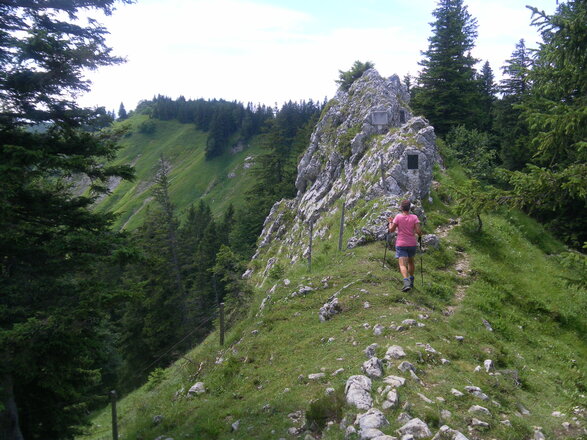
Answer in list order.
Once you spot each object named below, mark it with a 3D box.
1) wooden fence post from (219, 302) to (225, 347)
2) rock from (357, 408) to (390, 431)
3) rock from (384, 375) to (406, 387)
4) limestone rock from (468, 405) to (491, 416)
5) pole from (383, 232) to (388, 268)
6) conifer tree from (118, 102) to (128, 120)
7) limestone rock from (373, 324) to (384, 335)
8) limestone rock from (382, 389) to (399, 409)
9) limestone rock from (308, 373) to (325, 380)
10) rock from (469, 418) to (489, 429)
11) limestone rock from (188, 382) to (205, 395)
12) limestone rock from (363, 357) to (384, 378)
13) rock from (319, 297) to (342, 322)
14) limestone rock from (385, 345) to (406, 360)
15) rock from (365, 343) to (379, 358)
[{"bbox_3d":[-1.414,2.066,11.700,0.080,0.870,0.080,0,3,0],"label":"wooden fence post"},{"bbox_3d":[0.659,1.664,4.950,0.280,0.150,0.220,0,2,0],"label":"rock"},{"bbox_3d":[0.992,1.574,5.800,0.205,0.090,0.150,0,2,0],"label":"rock"},{"bbox_3d":[1.619,1.653,5.150,0.190,0.080,0.130,0,2,0],"label":"limestone rock"},{"bbox_3d":[1.751,0.478,11.175,0.045,0.966,0.045,4,9,0],"label":"pole"},{"bbox_3d":[-91.675,-58.510,320.000,5.000,9.600,5.000,0,3,0],"label":"conifer tree"},{"bbox_3d":[1.098,1.406,7.600,0.135,0.125,0.125,0,3,0],"label":"limestone rock"},{"bbox_3d":[0.875,1.614,5.350,0.135,0.130,0.160,0,2,0],"label":"limestone rock"},{"bbox_3d":[0.242,1.648,6.250,0.165,0.065,0.110,0,2,0],"label":"limestone rock"},{"bbox_3d":[1.547,1.698,4.950,0.165,0.070,0.120,0,2,0],"label":"rock"},{"bbox_3d":[-1.242,2.158,7.600,0.220,0.140,0.180,0,2,0],"label":"limestone rock"},{"bbox_3d":[0.789,1.452,5.850,0.200,0.170,0.170,0,3,0],"label":"limestone rock"},{"bbox_3d":[0.555,1.342,8.900,0.345,0.280,0.300,0,2,0],"label":"rock"},{"bbox_3d":[1.123,1.451,6.500,0.220,0.135,0.180,0,3,0],"label":"limestone rock"},{"bbox_3d":[0.858,1.435,6.500,0.145,0.135,0.135,0,3,0],"label":"rock"}]

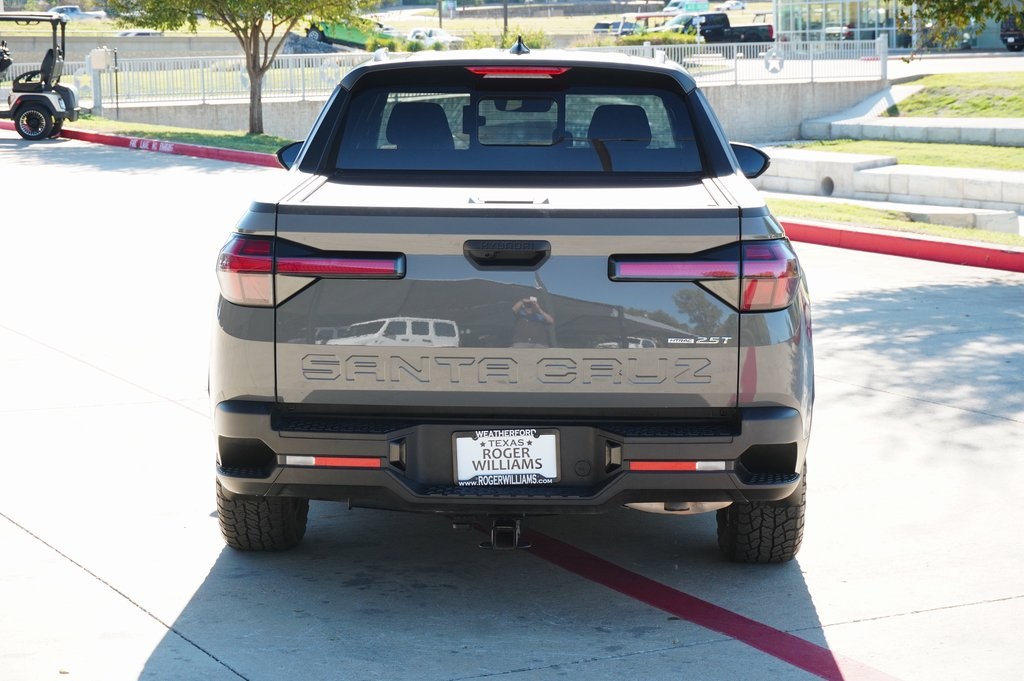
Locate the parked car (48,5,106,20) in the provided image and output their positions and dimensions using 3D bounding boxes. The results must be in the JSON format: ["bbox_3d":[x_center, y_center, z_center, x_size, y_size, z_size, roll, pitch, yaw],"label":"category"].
[{"bbox_3d":[-32.322,-23.487,155.000,5.600,1.850,1.950,1,8,1],"label":"parked car"}]

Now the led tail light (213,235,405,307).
[{"bbox_3d":[-0.593,-0.206,6.231,0.580,0.212,0.240,1,8,1],"label":"led tail light"}]

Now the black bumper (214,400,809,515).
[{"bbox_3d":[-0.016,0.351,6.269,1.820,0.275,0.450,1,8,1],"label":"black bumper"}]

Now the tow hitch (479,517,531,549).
[{"bbox_3d":[-0.019,0.556,6.228,0.150,0.085,0.170,1,8,1],"label":"tow hitch"}]

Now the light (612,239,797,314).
[{"bbox_3d":[0.571,-0.194,6.206,0.580,0.212,0.240,1,8,1],"label":"light"}]

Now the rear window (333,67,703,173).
[{"bbox_3d":[0.019,-0.757,7.349,1.250,0.420,0.080,1,-25,1],"label":"rear window"}]

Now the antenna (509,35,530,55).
[{"bbox_3d":[0.031,-1.072,7.748,0.075,0.065,0.160,1,8,1],"label":"antenna"}]

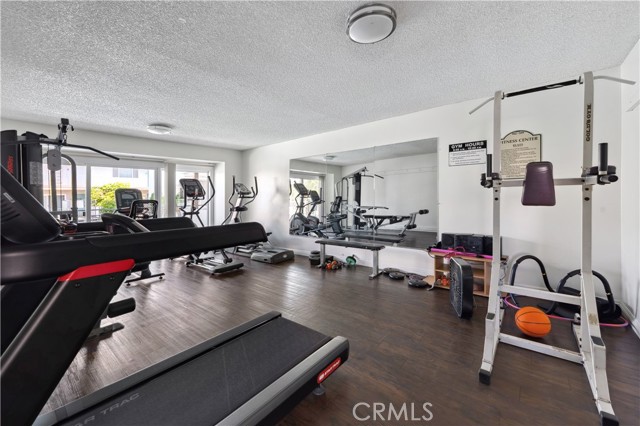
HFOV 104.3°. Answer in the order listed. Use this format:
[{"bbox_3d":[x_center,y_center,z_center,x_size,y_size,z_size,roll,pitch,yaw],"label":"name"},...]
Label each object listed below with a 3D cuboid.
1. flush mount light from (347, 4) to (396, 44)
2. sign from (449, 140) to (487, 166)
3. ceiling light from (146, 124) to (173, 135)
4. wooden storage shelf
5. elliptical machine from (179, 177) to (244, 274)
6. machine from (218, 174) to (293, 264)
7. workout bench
[{"bbox_3d":[0.363,-1.315,1.757,0.350,0.080,0.350,-1,2,0],"label":"flush mount light"},{"bbox_3d":[1.959,-0.779,3.282,0.449,0.302,0.020,0,3,38],"label":"sign"},{"bbox_3d":[-2.711,-1.406,4.206,0.350,0.080,0.350,0,3,38],"label":"ceiling light"},{"bbox_3d":[1.895,0.741,3.154,0.810,0.450,0.350,0,3,38],"label":"wooden storage shelf"},{"bbox_3d":[-2.143,0.119,4.690,1.580,1.670,0.650,0,3,38],"label":"elliptical machine"},{"bbox_3d":[-1.413,0.062,5.255,1.870,1.680,0.600,0,3,38],"label":"machine"},{"bbox_3d":[0.470,0.720,4.117,1.220,0.430,0.400,0,3,38],"label":"workout bench"}]

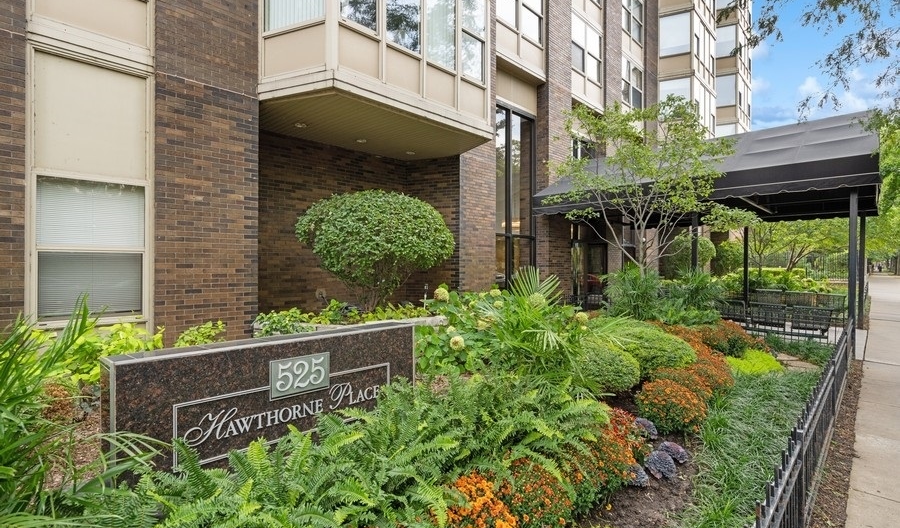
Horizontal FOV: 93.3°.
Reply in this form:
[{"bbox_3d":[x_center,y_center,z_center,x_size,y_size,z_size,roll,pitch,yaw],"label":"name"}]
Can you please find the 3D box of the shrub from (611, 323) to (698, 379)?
[{"bbox_3d":[2.478,1.071,5.200,1.030,0.660,1.000,0,0,-45],"label":"shrub"}]

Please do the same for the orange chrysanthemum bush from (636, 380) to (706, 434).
[{"bbox_3d":[2.079,1.279,3.980,0.660,0.420,0.640,0,0,-45],"label":"orange chrysanthemum bush"}]

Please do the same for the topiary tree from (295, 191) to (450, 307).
[{"bbox_3d":[-1.235,-0.192,7.050,2.600,2.080,2.400,0,0,0],"label":"topiary tree"}]

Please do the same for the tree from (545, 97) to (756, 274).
[{"bbox_3d":[3.541,-0.764,7.500,3.700,4.350,3.500,0,0,-45],"label":"tree"}]

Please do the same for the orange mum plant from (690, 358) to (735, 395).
[{"bbox_3d":[2.830,1.230,4.700,0.540,0.390,0.540,0,0,-45],"label":"orange mum plant"}]

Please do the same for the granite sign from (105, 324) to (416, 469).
[{"bbox_3d":[-1.195,1.022,3.189,2.137,0.940,0.300,0,0,-45],"label":"granite sign"}]

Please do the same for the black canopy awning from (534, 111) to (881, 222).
[{"bbox_3d":[6.477,-2.183,10.822,6.000,1.920,6.280,0,0,-45],"label":"black canopy awning"}]

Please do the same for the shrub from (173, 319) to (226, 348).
[{"bbox_3d":[-2.877,0.859,4.900,0.620,0.420,0.550,0,0,-45],"label":"shrub"}]

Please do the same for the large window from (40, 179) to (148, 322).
[{"bbox_3d":[-4.049,-0.143,4.830,0.980,1.600,0.100,0,0,-45],"label":"large window"}]

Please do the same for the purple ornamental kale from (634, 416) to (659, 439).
[{"bbox_3d":[1.600,1.348,3.480,0.210,0.160,0.200,0,0,25],"label":"purple ornamental kale"}]

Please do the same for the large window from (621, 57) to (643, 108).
[{"bbox_3d":[6.729,-6.570,15.659,2.050,1.620,0.120,0,0,-45],"label":"large window"}]

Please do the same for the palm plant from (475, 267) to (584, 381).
[{"bbox_3d":[0.823,0.647,4.400,1.150,1.220,1.100,0,0,0],"label":"palm plant"}]

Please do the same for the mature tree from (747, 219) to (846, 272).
[{"bbox_3d":[15.535,-0.738,19.000,4.600,3.800,4.400,0,0,-45],"label":"mature tree"}]

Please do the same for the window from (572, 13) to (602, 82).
[{"bbox_3d":[4.336,-6.766,13.500,2.150,1.720,0.150,0,0,-45],"label":"window"}]

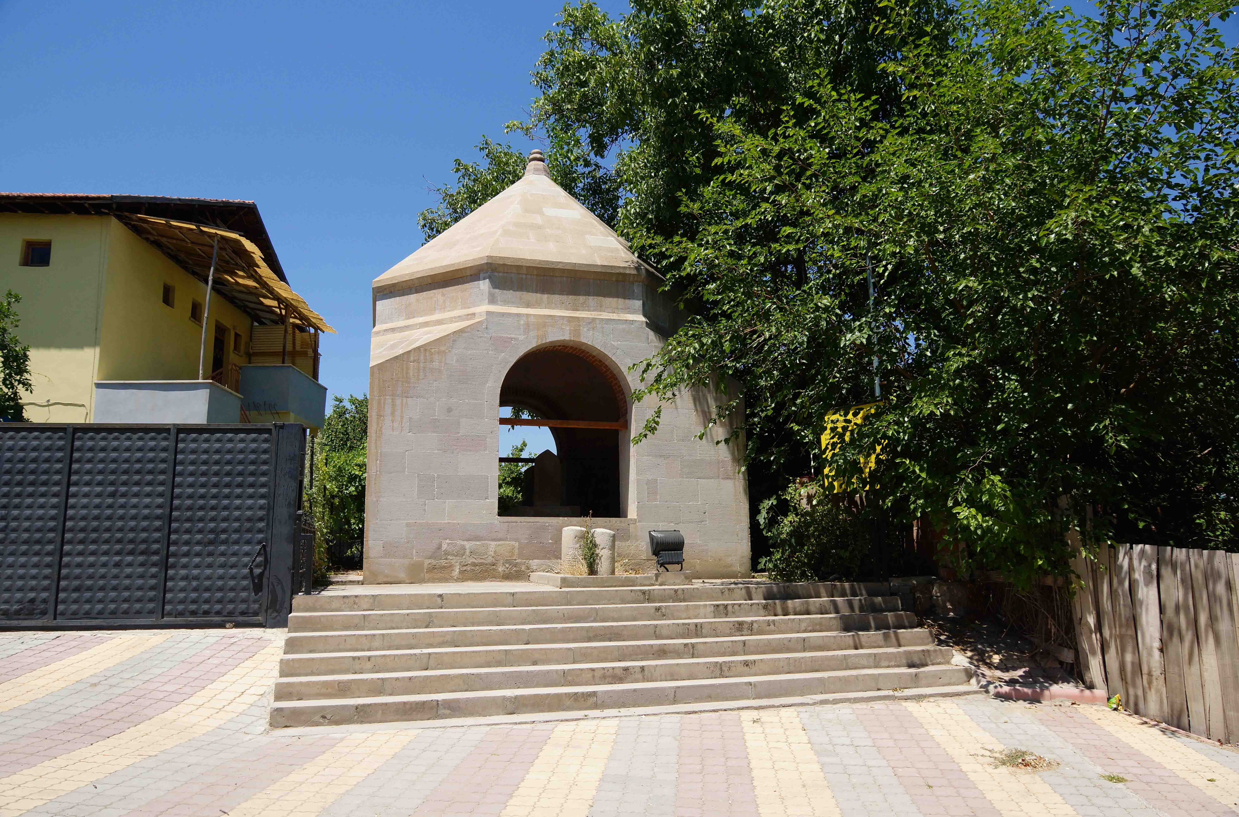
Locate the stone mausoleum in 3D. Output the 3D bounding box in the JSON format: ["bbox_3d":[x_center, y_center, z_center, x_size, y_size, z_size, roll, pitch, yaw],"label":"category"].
[{"bbox_3d":[-1.451,-0.959,14.362,5.353,7.563,5.340,2,-10,-15],"label":"stone mausoleum"}]

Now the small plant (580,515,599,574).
[{"bbox_3d":[-0.338,1.581,9.652,0.213,0.739,0.202,2,-10,-15],"label":"small plant"}]

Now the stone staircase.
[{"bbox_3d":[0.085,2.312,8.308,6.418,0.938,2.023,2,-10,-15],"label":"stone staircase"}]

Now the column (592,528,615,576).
[{"bbox_3d":[-0.190,1.732,9.903,0.271,0.579,0.271,-1,-10,0],"label":"column"}]

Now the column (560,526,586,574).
[{"bbox_3d":[-0.549,1.706,9.807,0.300,0.607,0.300,-1,-10,0],"label":"column"}]

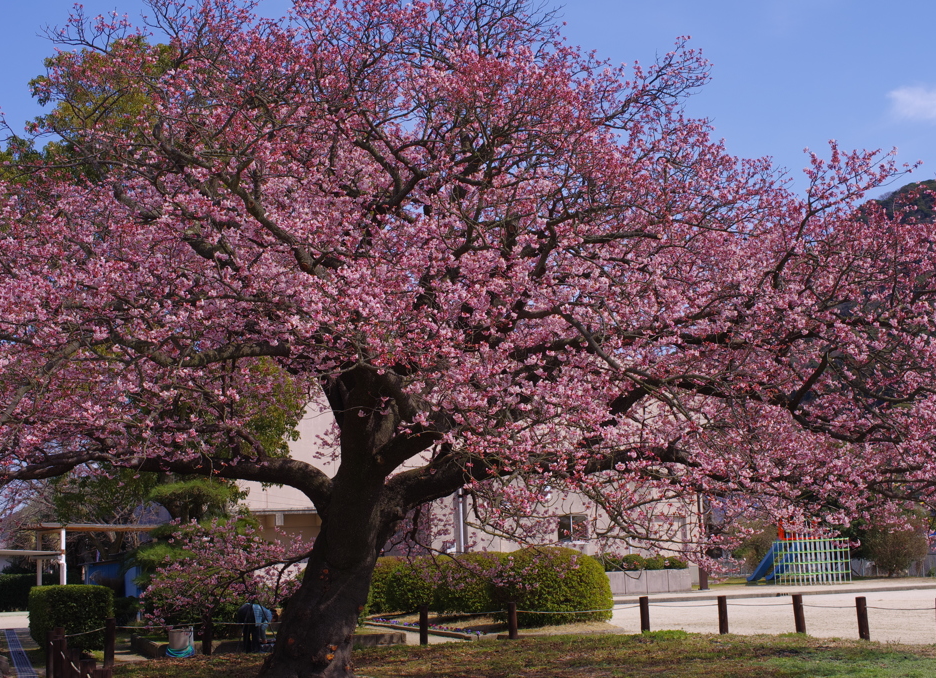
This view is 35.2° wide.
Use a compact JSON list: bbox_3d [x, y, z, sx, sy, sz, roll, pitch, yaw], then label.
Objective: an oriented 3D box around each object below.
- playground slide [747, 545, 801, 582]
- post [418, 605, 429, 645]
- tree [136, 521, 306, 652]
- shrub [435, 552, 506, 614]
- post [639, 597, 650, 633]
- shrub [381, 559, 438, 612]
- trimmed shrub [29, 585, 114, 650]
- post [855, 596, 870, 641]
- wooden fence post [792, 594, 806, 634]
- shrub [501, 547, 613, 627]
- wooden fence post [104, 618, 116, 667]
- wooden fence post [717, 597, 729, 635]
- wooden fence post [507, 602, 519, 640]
[{"bbox_3d":[11.385,8.292,55.000,1.750,1.500,1.250,6,-12,-45],"label":"playground slide"},{"bbox_3d":[-0.739,4.756,24.500,0.132,0.670,0.132,-2,-8,0],"label":"post"},{"bbox_3d":[-3.230,3.270,19.500,2.100,1.750,1.900,-1,-8,-9],"label":"tree"},{"bbox_3d":[0.163,5.301,32.000,1.750,1.360,1.600,-2,-8,0],"label":"shrub"},{"bbox_3d":[3.113,4.860,26.000,0.148,0.650,0.148,-3,-8,6],"label":"post"},{"bbox_3d":[-1.364,6.113,36.600,1.500,1.360,1.500,-1,-8,-2],"label":"shrub"},{"bbox_3d":[-6.716,4.717,25.000,1.200,1.050,1.050,3,-9,-30],"label":"trimmed shrub"},{"bbox_3d":[5.292,3.750,19.800,0.140,0.600,0.140,-2,-8,0],"label":"post"},{"bbox_3d":[5.275,4.383,23.500,0.150,0.630,0.150,-7,-8,11],"label":"wooden fence post"},{"bbox_3d":[1.680,4.883,29.000,2.300,1.580,2.200,-2,-8,3],"label":"shrub"},{"bbox_3d":[-5.468,4.634,22.500,0.150,0.760,0.150,2,-8,-13],"label":"wooden fence post"},{"bbox_3d":[4.373,4.735,25.300,0.148,0.660,0.148,-3,-8,9],"label":"wooden fence post"},{"bbox_3d":[0.724,4.586,24.000,0.135,0.620,0.135,-2,-8,0],"label":"wooden fence post"}]

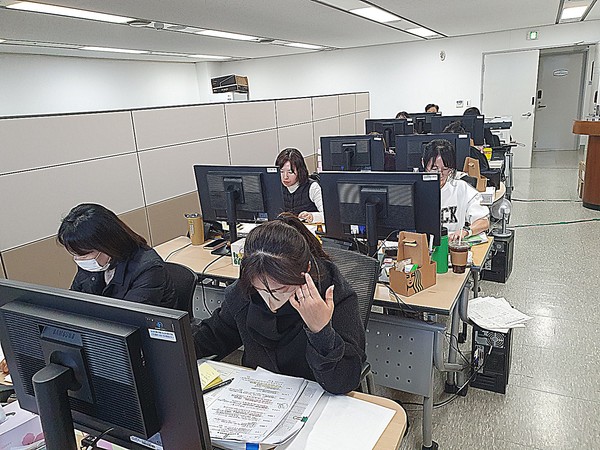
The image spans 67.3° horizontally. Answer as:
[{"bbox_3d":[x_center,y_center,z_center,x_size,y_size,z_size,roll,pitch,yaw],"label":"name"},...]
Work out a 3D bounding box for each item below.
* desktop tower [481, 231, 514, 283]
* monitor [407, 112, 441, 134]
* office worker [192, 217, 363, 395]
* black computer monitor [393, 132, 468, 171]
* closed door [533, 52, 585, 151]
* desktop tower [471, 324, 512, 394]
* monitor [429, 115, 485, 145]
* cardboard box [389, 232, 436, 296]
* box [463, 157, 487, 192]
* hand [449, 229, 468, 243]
[{"bbox_3d":[1.683,0.251,3.819,0.177,0.361,0.360,6,19,31],"label":"desktop tower"},{"bbox_3d":[1.907,-1.491,7.000,0.570,0.480,0.210,4,18,26],"label":"monitor"},{"bbox_3d":[-0.021,0.555,1.513,0.600,1.180,0.660,4,18,27],"label":"office worker"},{"bbox_3d":[1.045,-0.479,3.573,0.560,0.480,0.200,3,17,24],"label":"black computer monitor"},{"bbox_3d":[5.754,-2.688,10.001,0.900,2.090,0.070,4,18,27],"label":"closed door"},{"bbox_3d":[1.076,0.662,2.522,0.170,0.357,0.380,5,18,27],"label":"desktop tower"},{"bbox_3d":[1.836,-1.016,5.291,0.570,0.500,0.210,3,17,24],"label":"monitor"},{"bbox_3d":[0.505,0.153,1.991,0.195,0.244,0.125,-13,18,-30],"label":"cardboard box"},{"bbox_3d":[1.387,-0.391,3.622,0.185,0.260,0.125,-12,18,-26],"label":"box"},{"bbox_3d":[0.885,0.060,2.510,0.130,0.060,0.085,-7,16,-12],"label":"hand"}]

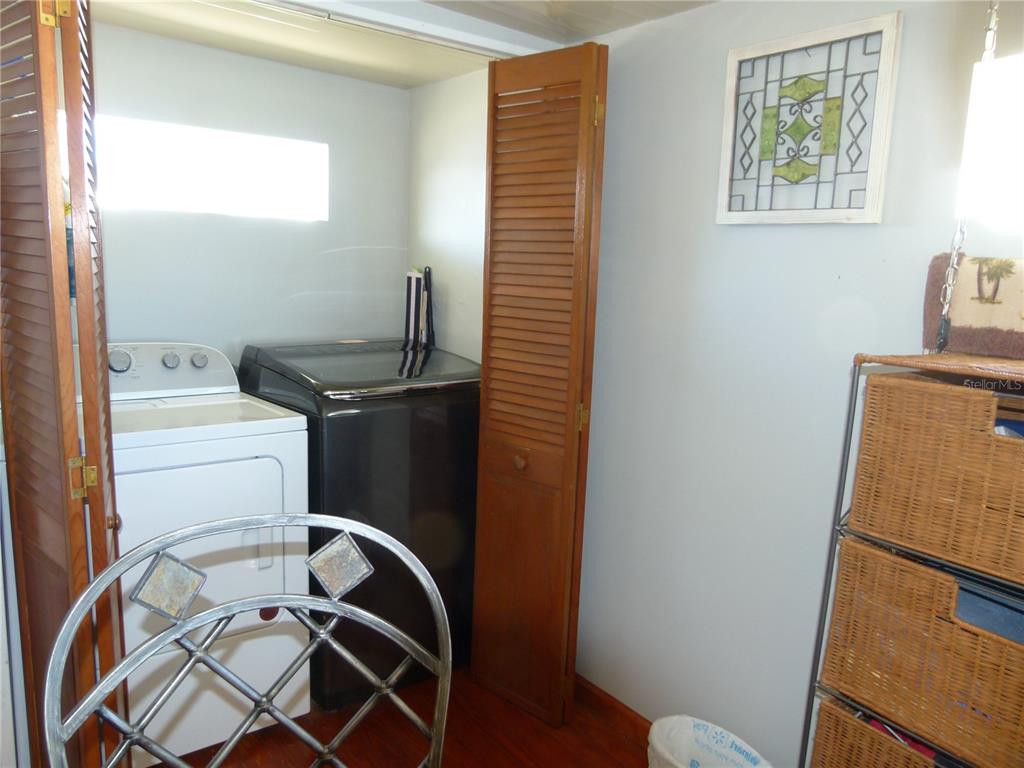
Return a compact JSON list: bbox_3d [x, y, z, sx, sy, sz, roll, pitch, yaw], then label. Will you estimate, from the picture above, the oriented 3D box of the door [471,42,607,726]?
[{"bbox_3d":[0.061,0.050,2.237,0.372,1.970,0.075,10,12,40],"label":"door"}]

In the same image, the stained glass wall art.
[{"bbox_3d":[0.657,-0.575,1.681,0.024,0.414,0.403,-6,12,-39],"label":"stained glass wall art"}]

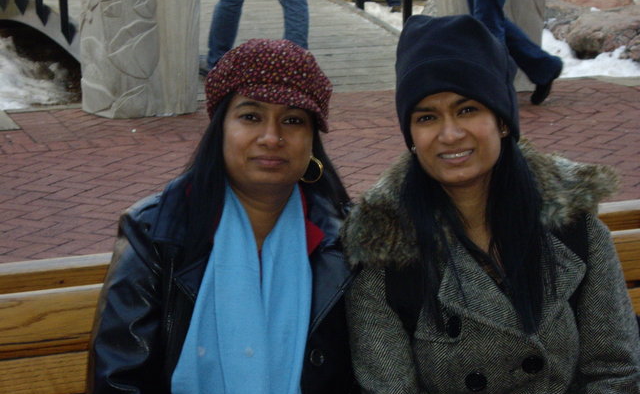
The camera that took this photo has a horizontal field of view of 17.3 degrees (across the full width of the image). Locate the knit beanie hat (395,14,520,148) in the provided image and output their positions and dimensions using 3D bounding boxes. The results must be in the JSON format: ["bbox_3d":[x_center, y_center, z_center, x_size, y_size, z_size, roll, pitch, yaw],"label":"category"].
[{"bbox_3d":[0.204,-0.172,3.110,0.175,0.190,0.215,-6,-3,6],"label":"knit beanie hat"}]

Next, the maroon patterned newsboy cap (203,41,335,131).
[{"bbox_3d":[-0.074,-0.161,3.040,0.180,0.130,0.245,4,1,-10],"label":"maroon patterned newsboy cap"}]

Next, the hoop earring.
[{"bbox_3d":[-0.012,-0.039,3.050,0.037,0.039,0.004,-1,6,-9],"label":"hoop earring"}]

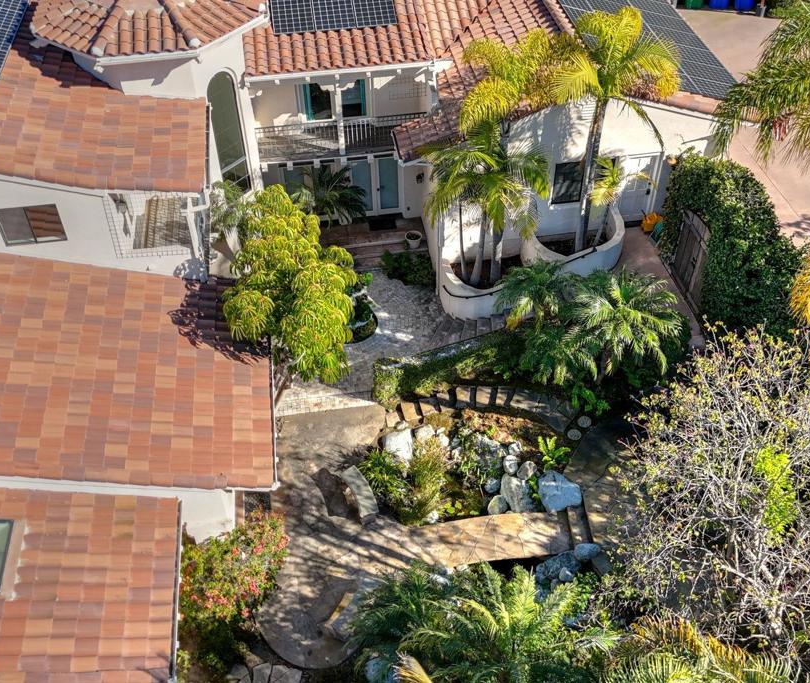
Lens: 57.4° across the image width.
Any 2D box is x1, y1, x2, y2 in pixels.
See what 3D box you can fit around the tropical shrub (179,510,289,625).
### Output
[{"bbox_3d":[-2.760,4.143,12.586,1.750,1.900,1.600,-1,38,0],"label":"tropical shrub"}]

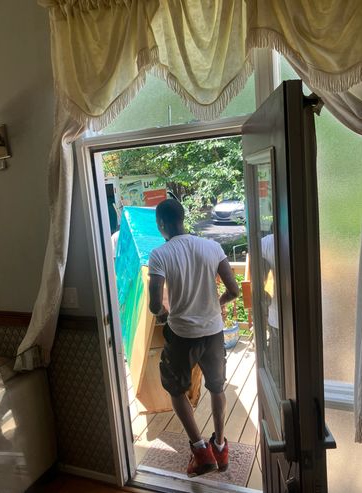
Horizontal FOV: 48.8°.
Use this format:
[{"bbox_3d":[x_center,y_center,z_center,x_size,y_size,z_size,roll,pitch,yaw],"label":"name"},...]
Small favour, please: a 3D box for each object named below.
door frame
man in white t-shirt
[{"bbox_3d":[0.029,0.429,2.152,1.003,2.059,0.150,-1,11,21],"label":"door frame"},{"bbox_3d":[0.079,0.568,2.550,0.550,1.733,0.500,-7,10,-13],"label":"man in white t-shirt"}]

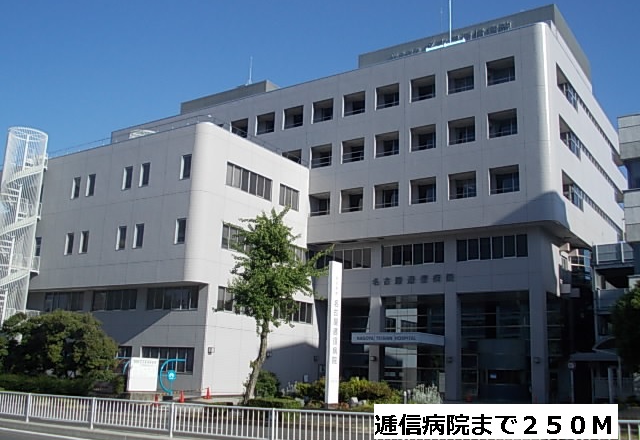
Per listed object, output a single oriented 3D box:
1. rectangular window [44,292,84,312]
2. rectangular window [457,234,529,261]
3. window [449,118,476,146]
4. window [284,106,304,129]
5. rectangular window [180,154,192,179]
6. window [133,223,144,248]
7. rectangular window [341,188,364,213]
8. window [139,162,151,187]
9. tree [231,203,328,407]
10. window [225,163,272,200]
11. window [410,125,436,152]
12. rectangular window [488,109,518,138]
[{"bbox_3d":[-19.044,6.132,52.527,4.506,1.435,0.200,-7,-16,33],"label":"rectangular window"},{"bbox_3d":[11.447,1.923,46.833,4.897,1.507,0.150,-7,-16,33],"label":"rectangular window"},{"bbox_3d":[9.947,-6.132,49.211,1.992,1.764,0.250,-7,-16,33],"label":"window"},{"bbox_3d":[-2.108,-8.382,57.994,1.934,1.734,0.300,-7,-16,34],"label":"window"},{"bbox_3d":[-8.795,-3.478,46.398,0.929,1.611,0.250,-7,-16,33],"label":"rectangular window"},{"bbox_3d":[-12.026,1.112,47.027,0.857,1.637,0.200,-7,-16,33],"label":"window"},{"bbox_3d":[2.451,-1.439,52.657,1.966,1.778,0.300,-7,-16,34],"label":"rectangular window"},{"bbox_3d":[-12.205,-3.123,49.329,0.854,1.666,0.200,-7,-16,34],"label":"window"},{"bbox_3d":[-1.765,3.487,28.104,3.838,8.080,3.646,2,-13,0],"label":"tree"},{"bbox_3d":[-4.899,-2.574,48.844,0.150,1.614,4.955,-7,-16,33],"label":"window"},{"bbox_3d":[7.425,-5.818,50.272,1.966,1.778,0.300,-7,-16,34],"label":"window"},{"bbox_3d":[12.400,-6.427,47.599,1.992,1.764,0.250,-7,-16,33],"label":"rectangular window"}]

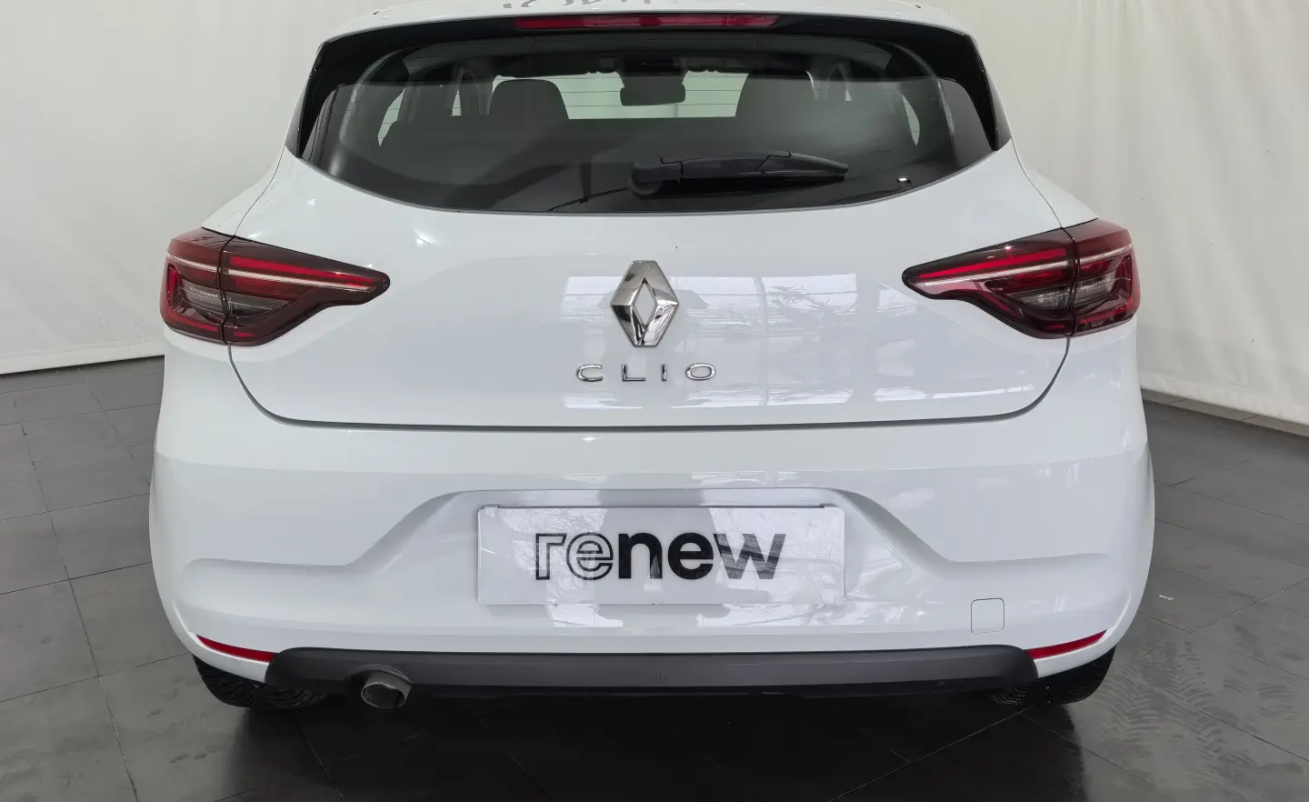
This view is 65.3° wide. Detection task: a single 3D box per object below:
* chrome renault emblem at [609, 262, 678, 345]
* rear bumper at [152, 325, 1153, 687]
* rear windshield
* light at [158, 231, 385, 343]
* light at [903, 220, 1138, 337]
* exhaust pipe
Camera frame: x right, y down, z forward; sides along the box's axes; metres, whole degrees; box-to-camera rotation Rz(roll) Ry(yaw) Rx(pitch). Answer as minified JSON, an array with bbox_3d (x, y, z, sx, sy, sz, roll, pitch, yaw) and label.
[{"bbox_3d":[-0.013,-0.135,1.415,0.094,0.120,0.018,0,3,0],"label":"chrome renault emblem"},{"bbox_3d":[-0.006,0.137,1.590,1.750,0.480,0.410,-1,15,0],"label":"rear bumper"},{"bbox_3d":[-0.010,-0.423,1.491,1.080,0.370,0.140,-1,-27,0],"label":"rear windshield"},{"bbox_3d":[-0.587,-0.173,1.505,0.430,0.165,0.270,-1,15,0],"label":"light"},{"bbox_3d":[0.563,-0.186,1.505,0.430,0.165,0.270,-1,15,0],"label":"light"},{"bbox_3d":[-0.398,0.419,1.571,0.068,0.060,0.120,-1,30,0],"label":"exhaust pipe"}]

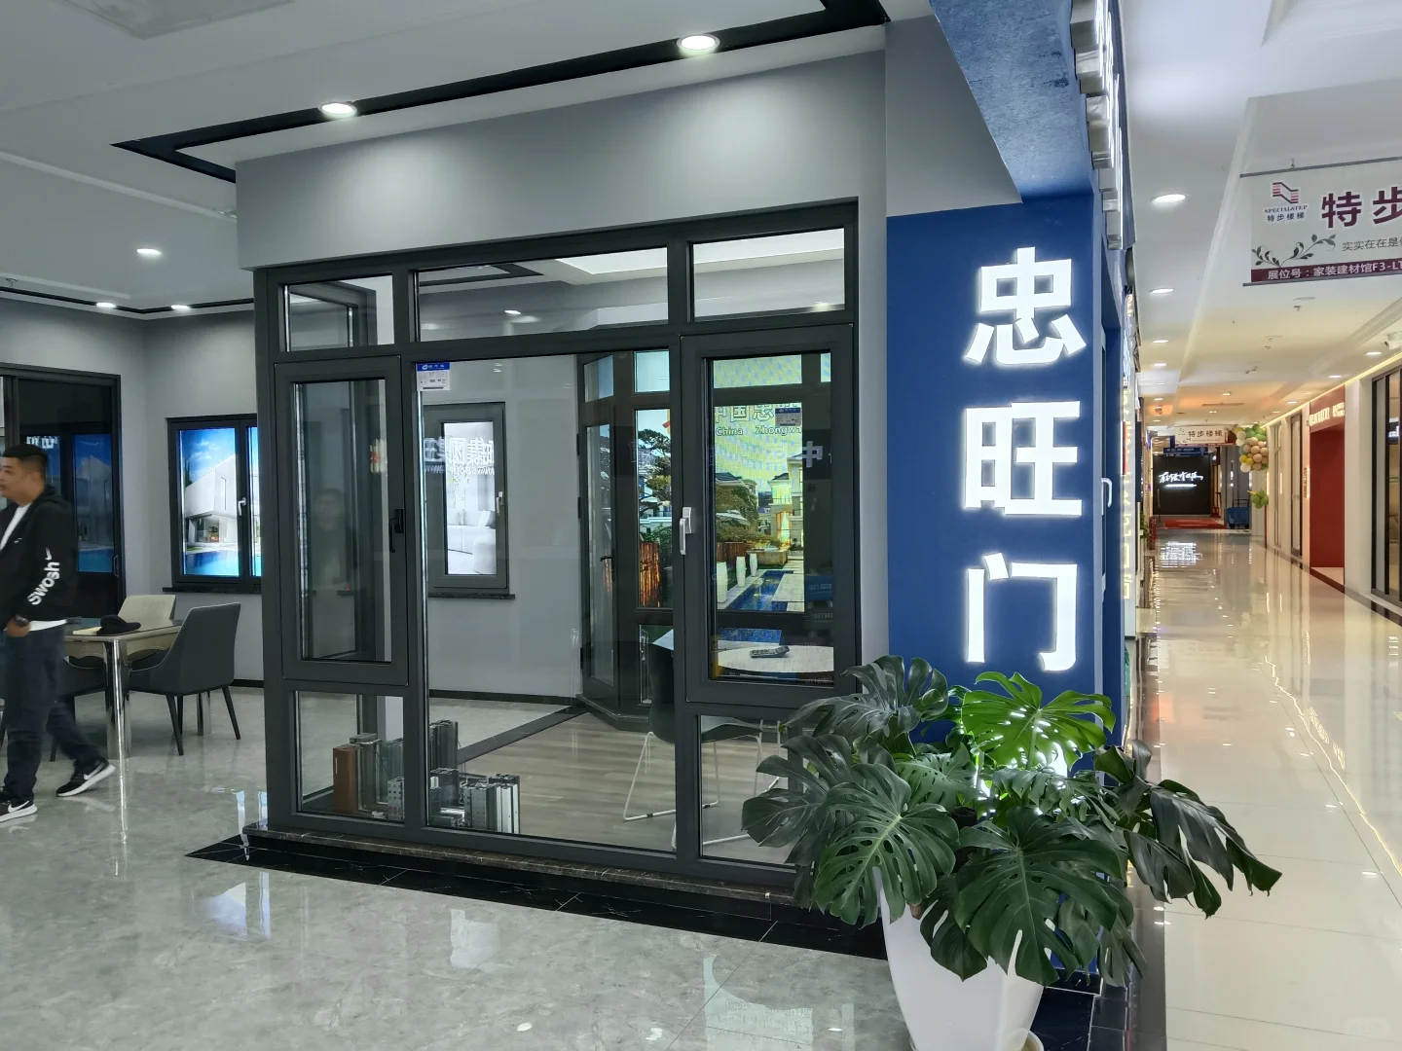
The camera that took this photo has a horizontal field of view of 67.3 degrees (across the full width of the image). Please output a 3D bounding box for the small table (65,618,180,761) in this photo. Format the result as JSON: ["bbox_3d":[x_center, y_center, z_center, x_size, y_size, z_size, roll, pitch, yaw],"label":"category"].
[{"bbox_3d":[-3.987,1.030,6.892,1.300,0.750,0.780,0,2,21],"label":"small table"}]

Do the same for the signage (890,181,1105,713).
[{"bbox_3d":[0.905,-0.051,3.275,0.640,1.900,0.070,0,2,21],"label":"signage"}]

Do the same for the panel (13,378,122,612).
[{"bbox_3d":[-5.149,0.001,8.630,0.070,2.380,0.950,0,2,21],"label":"panel"}]

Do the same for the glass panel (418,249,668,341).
[{"bbox_3d":[-0.641,-0.902,4.140,1.107,0.278,0.030,0,2,21],"label":"glass panel"}]

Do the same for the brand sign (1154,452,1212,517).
[{"bbox_3d":[21.501,-1.819,47.000,2.450,2.700,0.100,0,2,23],"label":"brand sign"}]

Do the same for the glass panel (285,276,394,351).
[{"bbox_3d":[-1.567,-0.910,4.552,0.570,0.285,0.030,0,2,21],"label":"glass panel"}]

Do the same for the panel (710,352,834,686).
[{"bbox_3d":[0.256,-0.017,3.818,0.452,1.188,0.030,0,2,21],"label":"panel"}]

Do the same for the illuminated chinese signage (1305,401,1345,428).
[{"bbox_3d":[10.127,-1.772,17.104,0.100,0.240,4.000,0,2,23],"label":"illuminated chinese signage"}]

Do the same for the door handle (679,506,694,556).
[{"bbox_3d":[-0.055,0.020,3.893,0.040,0.175,0.060,0,2,21],"label":"door handle"}]

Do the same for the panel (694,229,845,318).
[{"bbox_3d":[0.241,-0.905,3.805,0.566,0.278,0.030,0,2,21],"label":"panel"}]

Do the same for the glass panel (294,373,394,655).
[{"bbox_3d":[-1.530,-0.013,4.495,0.473,1.197,0.030,0,2,21],"label":"glass panel"}]

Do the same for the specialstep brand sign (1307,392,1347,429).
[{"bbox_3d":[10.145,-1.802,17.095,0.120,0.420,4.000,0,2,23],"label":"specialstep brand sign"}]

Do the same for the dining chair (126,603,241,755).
[{"bbox_3d":[-3.304,0.961,6.720,0.520,0.880,0.490,0,2,21],"label":"dining chair"}]

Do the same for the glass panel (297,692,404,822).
[{"bbox_3d":[-1.512,0.995,4.532,0.557,0.533,0.030,0,2,21],"label":"glass panel"}]

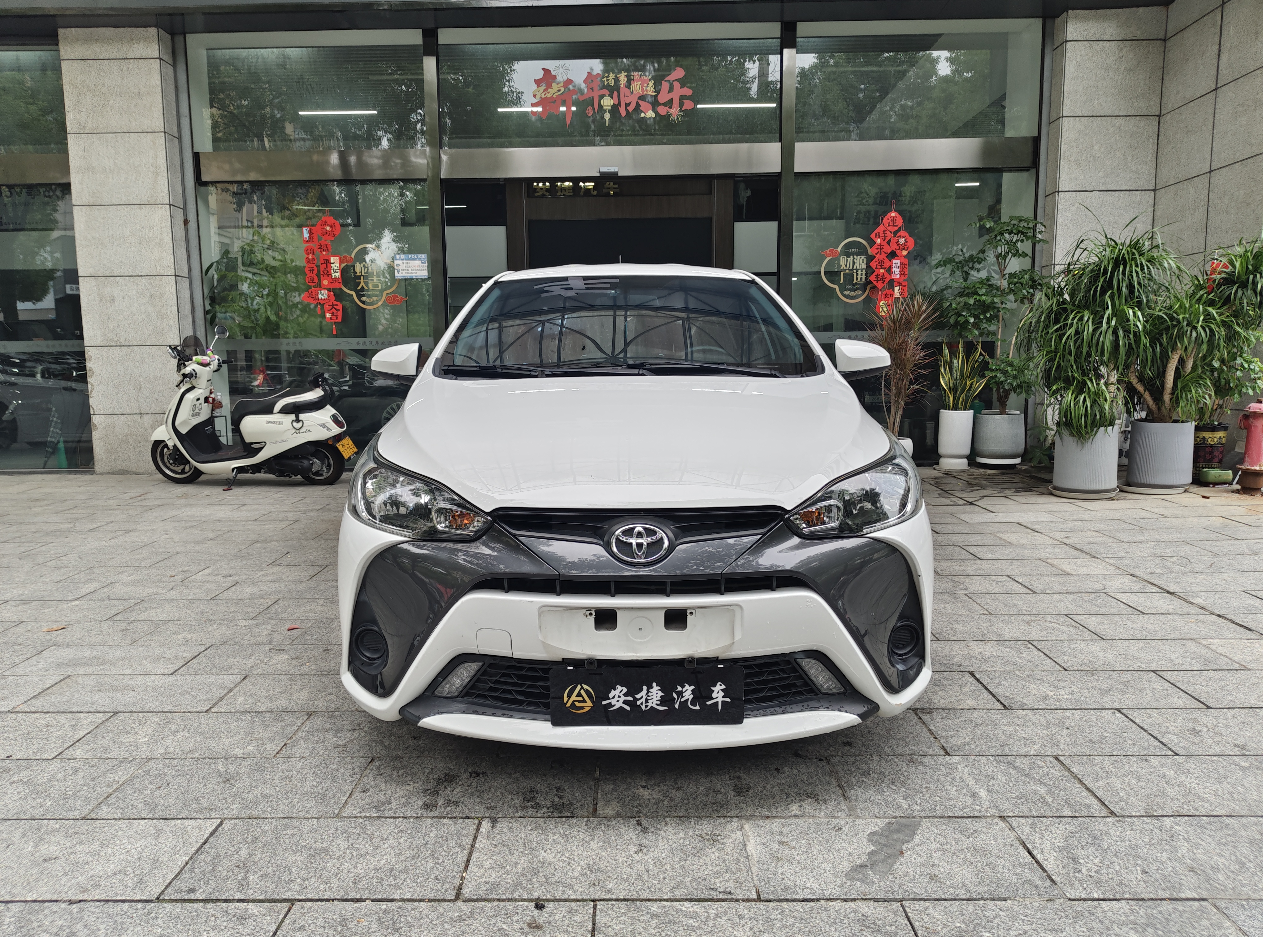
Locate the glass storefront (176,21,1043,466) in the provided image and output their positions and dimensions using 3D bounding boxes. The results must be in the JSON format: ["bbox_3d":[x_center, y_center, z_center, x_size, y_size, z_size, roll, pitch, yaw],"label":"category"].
[{"bbox_3d":[-0.142,-1.881,7.694,7.400,3.800,0.280,-1,8,-1],"label":"glass storefront"}]

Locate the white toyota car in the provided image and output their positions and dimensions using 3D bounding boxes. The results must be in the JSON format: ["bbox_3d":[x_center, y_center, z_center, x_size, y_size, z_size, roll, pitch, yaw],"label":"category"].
[{"bbox_3d":[-0.016,-0.201,4.041,1.750,1.480,4.160,-1,8,-1],"label":"white toyota car"}]

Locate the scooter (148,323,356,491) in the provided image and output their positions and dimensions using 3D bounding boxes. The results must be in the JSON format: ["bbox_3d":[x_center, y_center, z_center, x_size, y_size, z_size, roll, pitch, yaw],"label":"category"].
[{"bbox_3d":[-3.103,-0.500,7.126,1.780,1.260,0.740,1,8,7],"label":"scooter"}]

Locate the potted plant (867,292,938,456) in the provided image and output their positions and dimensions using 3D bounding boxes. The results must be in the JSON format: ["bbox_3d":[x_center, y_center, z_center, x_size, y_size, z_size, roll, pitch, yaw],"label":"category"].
[{"bbox_3d":[2.325,-0.730,7.503,0.630,1.550,0.600,0,8,0],"label":"potted plant"}]

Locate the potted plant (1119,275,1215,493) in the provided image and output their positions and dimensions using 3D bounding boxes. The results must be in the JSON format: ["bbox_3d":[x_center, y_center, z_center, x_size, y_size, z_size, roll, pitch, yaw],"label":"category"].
[{"bbox_3d":[4.096,-0.657,6.677,0.800,1.610,0.780,0,8,0],"label":"potted plant"}]

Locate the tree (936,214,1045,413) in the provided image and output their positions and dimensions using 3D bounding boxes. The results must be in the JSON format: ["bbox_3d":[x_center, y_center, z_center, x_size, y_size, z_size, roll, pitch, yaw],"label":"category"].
[{"bbox_3d":[3.081,-1.322,7.512,0.970,1.720,0.850,0,8,0],"label":"tree"}]

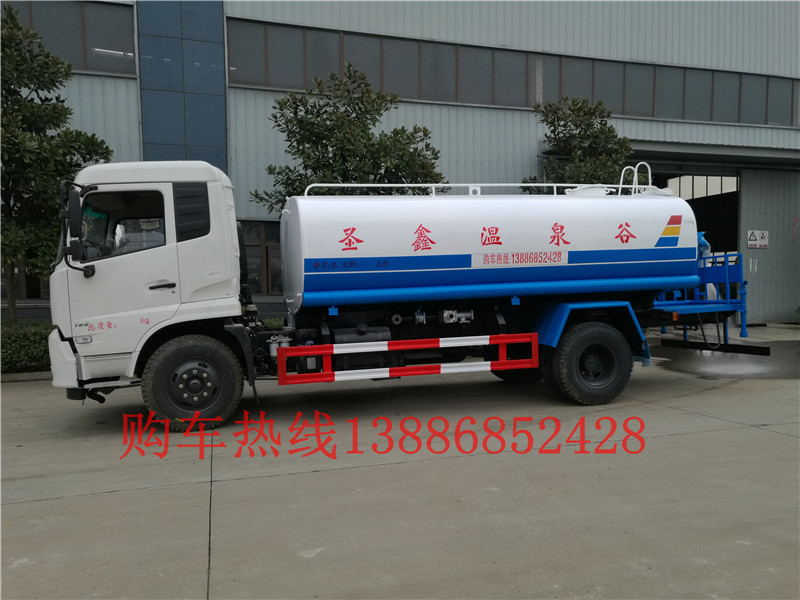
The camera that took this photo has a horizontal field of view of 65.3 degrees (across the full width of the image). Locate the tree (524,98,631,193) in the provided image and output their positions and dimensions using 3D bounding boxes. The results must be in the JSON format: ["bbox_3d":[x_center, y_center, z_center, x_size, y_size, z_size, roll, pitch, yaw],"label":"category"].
[{"bbox_3d":[3.839,-1.625,12.983,2.800,5.026,2.700,-2,4,-19],"label":"tree"}]

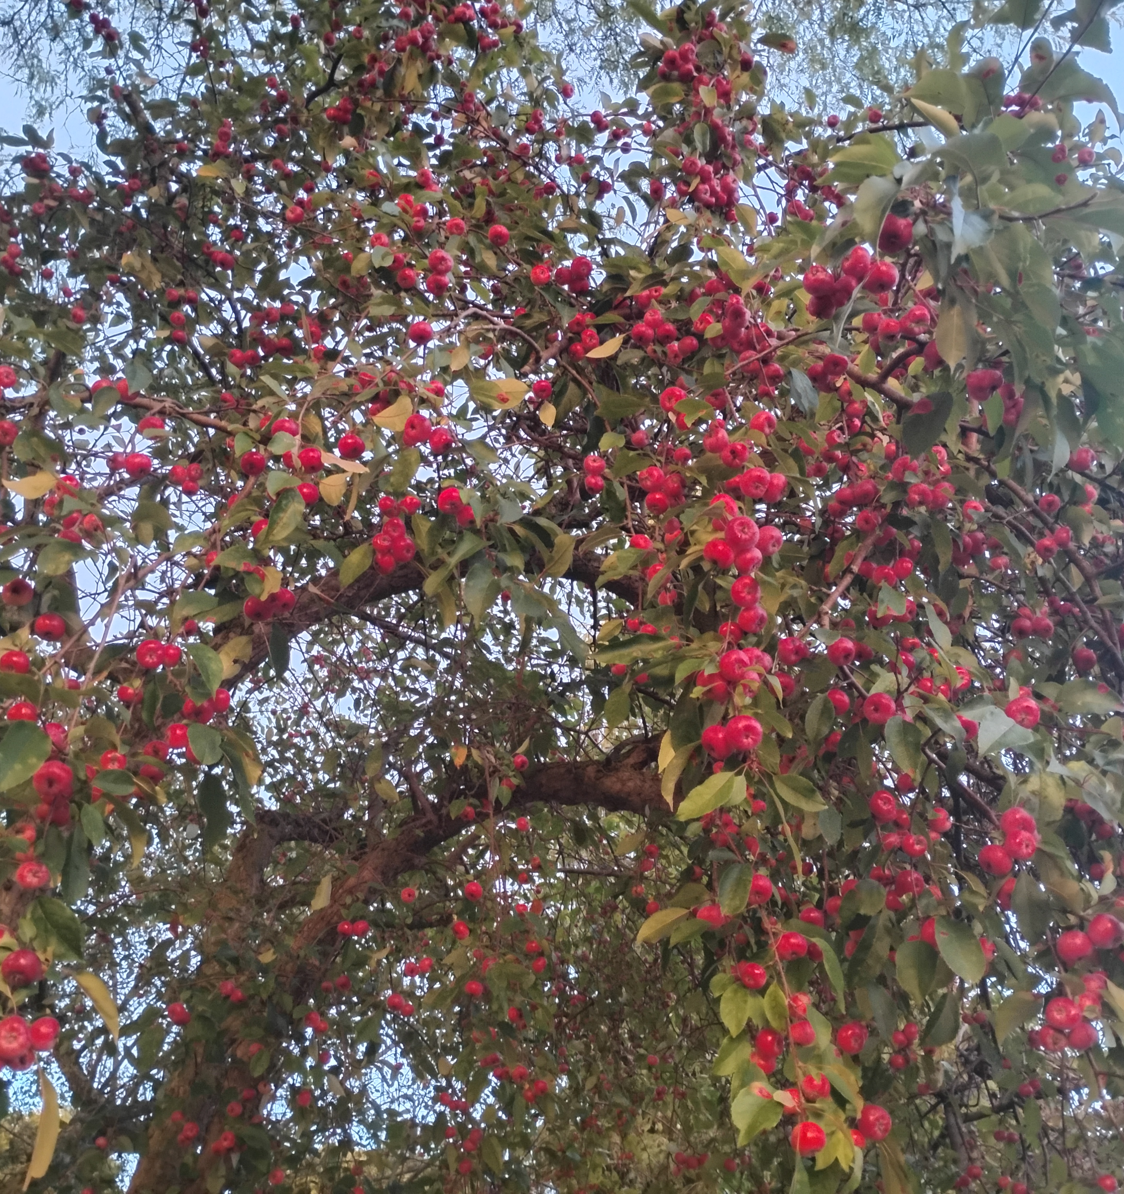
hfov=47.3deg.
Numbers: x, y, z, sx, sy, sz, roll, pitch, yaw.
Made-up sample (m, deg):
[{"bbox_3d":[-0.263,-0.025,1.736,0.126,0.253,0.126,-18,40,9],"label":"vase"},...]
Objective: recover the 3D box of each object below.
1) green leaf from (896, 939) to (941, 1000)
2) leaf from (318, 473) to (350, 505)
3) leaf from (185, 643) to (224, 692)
[{"bbox_3d":[0.318,0.334,1.150,0.037,0.056,0.013,6,6,17],"label":"green leaf"},{"bbox_3d":[-0.231,-0.109,1.300,0.031,0.017,0.037,24,-55,-11],"label":"leaf"},{"bbox_3d":[-0.339,0.067,1.220,0.031,0.054,0.015,-31,20,-15],"label":"leaf"}]

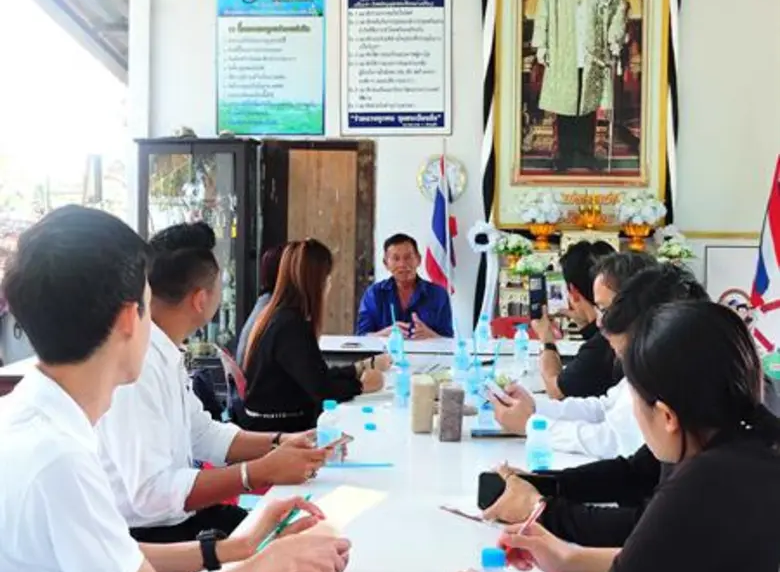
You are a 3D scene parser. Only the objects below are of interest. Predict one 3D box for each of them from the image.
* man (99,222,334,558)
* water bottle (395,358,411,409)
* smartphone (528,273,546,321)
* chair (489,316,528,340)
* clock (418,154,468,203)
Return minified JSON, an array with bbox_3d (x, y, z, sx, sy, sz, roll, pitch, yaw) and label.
[{"bbox_3d":[-0.409,0.520,3.038,0.610,1.320,0.480,0,3,0],"label":"man"},{"bbox_3d":[0.038,0.293,4.067,0.059,0.143,0.059,0,3,0],"label":"water bottle"},{"bbox_3d":[0.475,0.034,4.350,0.074,0.150,0.010,-1,3,-27],"label":"smartphone"},{"bbox_3d":[0.644,0.575,6.445,0.450,0.829,0.480,1,3,5],"label":"chair"},{"bbox_3d":[0.299,-0.624,7.850,0.295,0.295,0.045,0,3,2],"label":"clock"}]

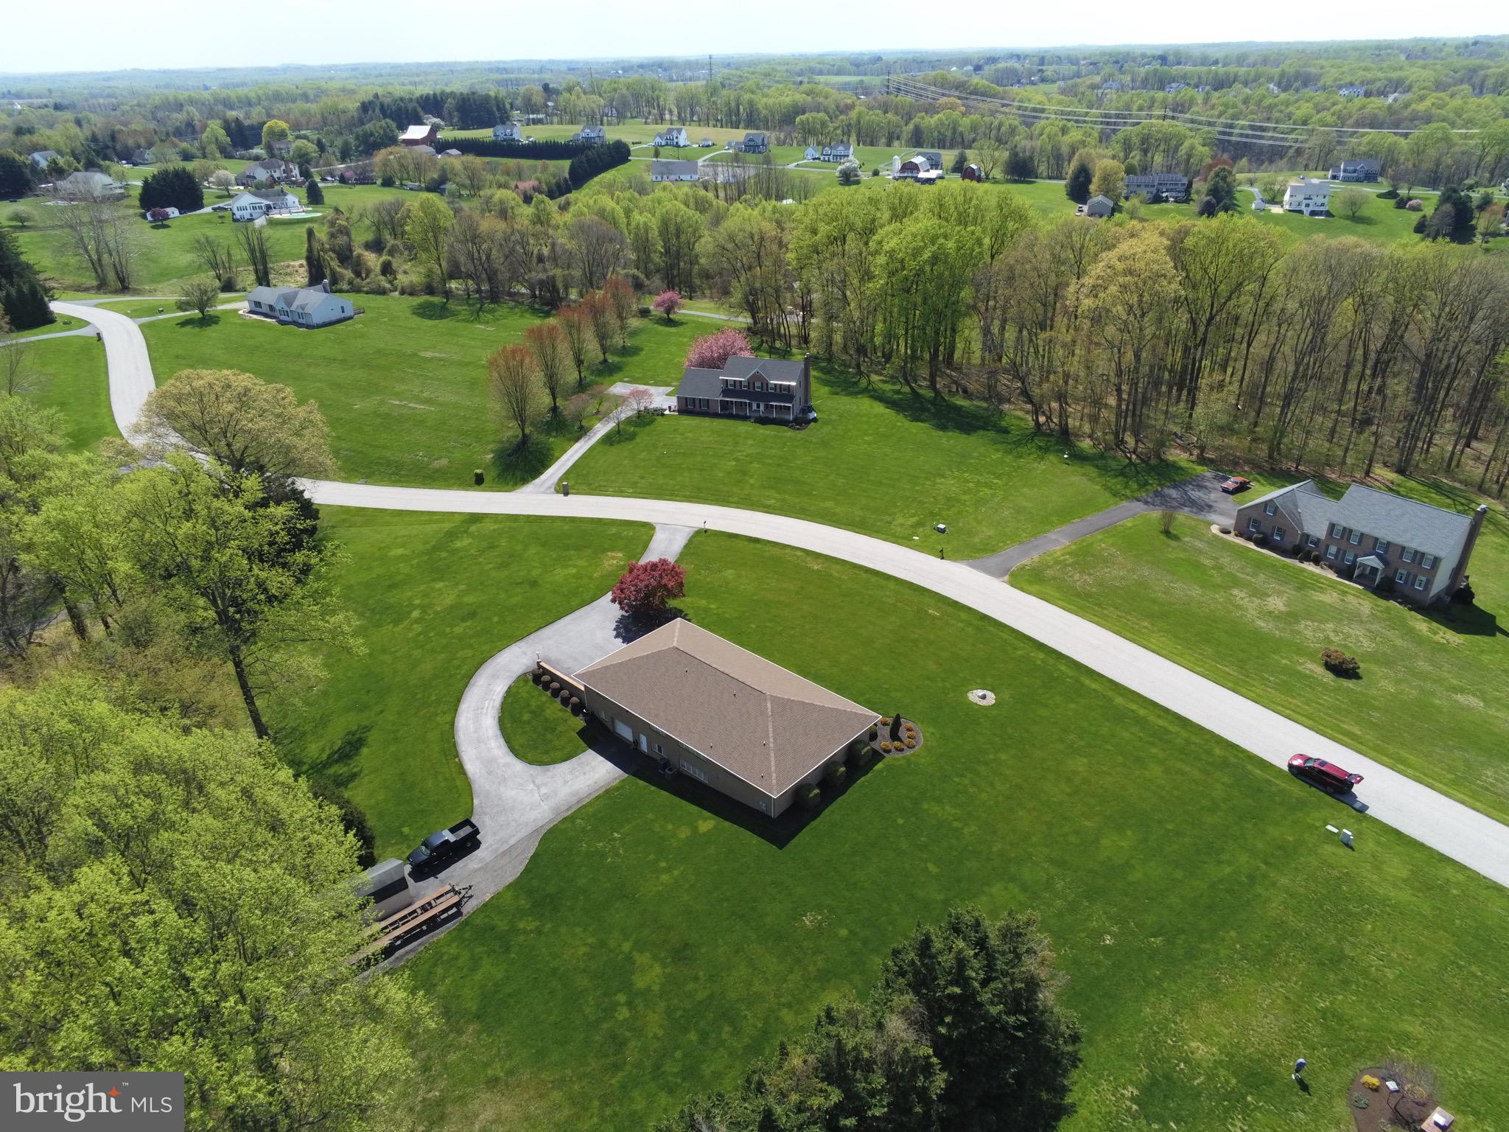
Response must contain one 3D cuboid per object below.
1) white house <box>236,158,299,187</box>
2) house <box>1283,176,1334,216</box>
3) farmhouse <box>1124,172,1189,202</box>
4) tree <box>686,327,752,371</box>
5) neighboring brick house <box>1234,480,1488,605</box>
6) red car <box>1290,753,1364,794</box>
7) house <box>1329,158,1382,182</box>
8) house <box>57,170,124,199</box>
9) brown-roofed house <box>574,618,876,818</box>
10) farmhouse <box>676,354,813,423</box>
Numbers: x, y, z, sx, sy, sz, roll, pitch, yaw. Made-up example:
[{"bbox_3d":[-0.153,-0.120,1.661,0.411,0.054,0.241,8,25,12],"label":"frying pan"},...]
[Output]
[{"bbox_3d":[-210.910,-170.710,434.800,19.300,9.400,12.200,5,28,12],"label":"white house"},{"bbox_3d":[187.230,-123.920,338.520,12.500,10.600,9.400,7,28,15],"label":"house"},{"bbox_3d":[168.060,-158.380,419.680,25.100,10.400,10.800,6,28,14],"label":"farmhouse"},{"bbox_3d":[-6.198,-36.316,176.795,11.400,9.300,11.400,-1,27,0],"label":"tree"},{"bbox_3d":[72.340,-5.870,120.810,11.300,11.100,25.100,-19,32,-31],"label":"neighboring brick house"},{"bbox_3d":[46.028,16.700,80.732,1.980,1.920,5.200,-19,32,-31],"label":"red car"},{"bbox_3d":[258.336,-170.545,431.658,17.300,8.600,10.500,9,29,19],"label":"house"},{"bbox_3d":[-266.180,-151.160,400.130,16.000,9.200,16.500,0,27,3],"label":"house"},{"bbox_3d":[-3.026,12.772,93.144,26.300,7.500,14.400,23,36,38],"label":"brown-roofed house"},{"bbox_3d":[-1.260,-29.090,157.480,19.970,9.740,10.240,8,29,18],"label":"farmhouse"}]

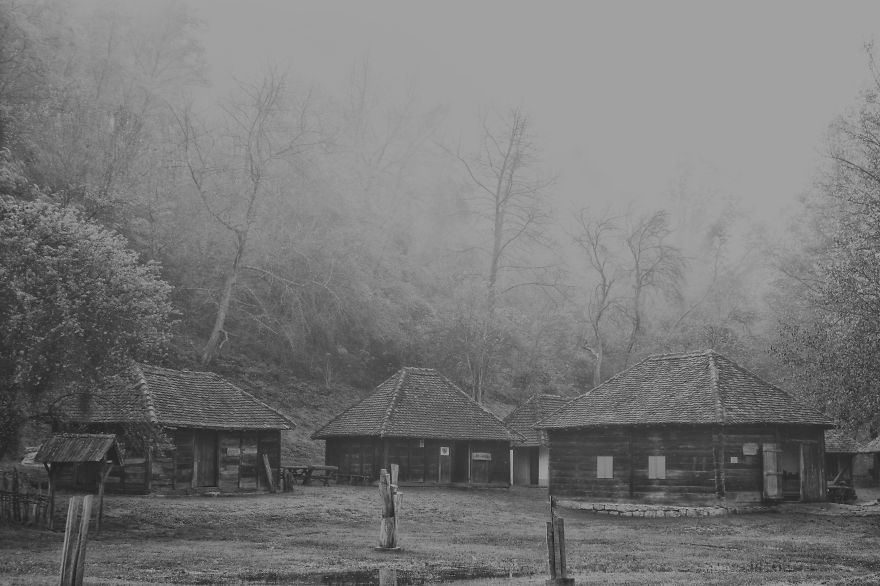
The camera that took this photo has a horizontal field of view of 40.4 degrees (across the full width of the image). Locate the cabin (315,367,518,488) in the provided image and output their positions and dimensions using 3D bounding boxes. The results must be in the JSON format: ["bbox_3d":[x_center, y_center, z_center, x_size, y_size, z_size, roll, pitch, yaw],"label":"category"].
[{"bbox_3d":[-0.848,5.284,46.995,6.700,4.600,4.750,7,-10,-38],"label":"cabin"}]

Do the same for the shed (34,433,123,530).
[{"bbox_3d":[-7.336,3.841,24.398,1.400,2.030,1.200,-1,-8,8],"label":"shed"}]

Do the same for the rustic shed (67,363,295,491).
[{"bbox_3d":[-8.629,4.534,39.731,4.550,4.100,7.200,-4,-9,28],"label":"rustic shed"}]

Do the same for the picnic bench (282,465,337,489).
[{"bbox_3d":[-4.647,6.542,42.802,2.000,0.770,1.400,-1,-8,5],"label":"picnic bench"}]

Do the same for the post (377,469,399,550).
[{"bbox_3d":[-0.876,3.606,19.989,0.350,1.380,0.320,-1,-8,5],"label":"post"}]

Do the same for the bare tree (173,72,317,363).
[{"bbox_3d":[-10.150,-3.660,62.163,7.100,14.900,6.500,0,-8,0],"label":"bare tree"}]

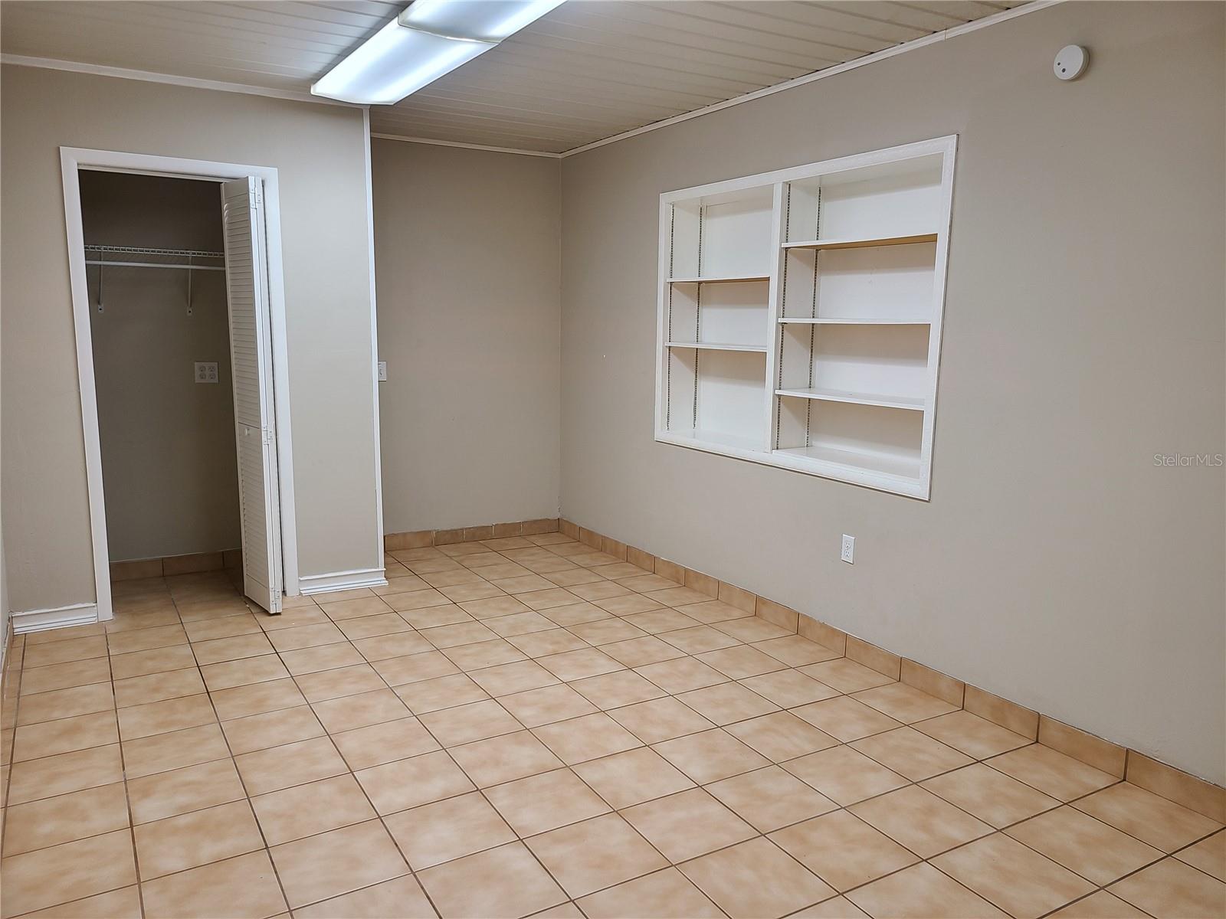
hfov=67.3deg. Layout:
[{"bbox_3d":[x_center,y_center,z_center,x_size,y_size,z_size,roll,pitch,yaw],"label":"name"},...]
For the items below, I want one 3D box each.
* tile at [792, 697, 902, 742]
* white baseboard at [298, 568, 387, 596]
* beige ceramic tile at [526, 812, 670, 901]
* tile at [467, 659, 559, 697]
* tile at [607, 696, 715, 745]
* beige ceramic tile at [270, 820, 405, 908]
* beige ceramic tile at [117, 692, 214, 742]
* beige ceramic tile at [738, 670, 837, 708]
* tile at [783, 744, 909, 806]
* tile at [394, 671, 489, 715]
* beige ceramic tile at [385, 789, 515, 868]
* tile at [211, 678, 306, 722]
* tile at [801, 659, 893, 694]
[{"bbox_3d":[0.853,0.951,3.379,0.300,0.010,0.300,-4,10,-30],"label":"tile"},{"bbox_3d":[-1.418,0.645,4.864,0.455,0.082,0.045,-5,10,-30],"label":"white baseboard"},{"bbox_3d":[-0.045,1.067,2.487,0.300,0.010,0.300,-5,10,-30],"label":"beige ceramic tile"},{"bbox_3d":[-0.399,0.886,3.698,0.302,0.010,0.302,-4,10,-30],"label":"tile"},{"bbox_3d":[0.171,0.942,3.312,0.300,0.010,0.300,-5,10,-30],"label":"tile"},{"bbox_3d":[-0.726,1.067,2.438,0.300,0.010,0.300,-5,10,-30],"label":"beige ceramic tile"},{"bbox_3d":[-1.619,0.935,3.350,0.300,0.010,0.300,-4,10,-30],"label":"beige ceramic tile"},{"bbox_3d":[0.702,0.912,3.635,0.302,0.010,0.302,-4,10,-30],"label":"beige ceramic tile"},{"bbox_3d":[0.738,1.007,2.934,0.300,0.010,0.300,-5,10,-30],"label":"tile"},{"bbox_3d":[-0.663,0.905,3.545,0.302,0.010,0.302,-4,10,-30],"label":"tile"},{"bbox_3d":[-0.463,1.049,2.604,0.298,0.010,0.298,-5,10,-30],"label":"beige ceramic tile"},{"bbox_3d":[-1.337,0.906,3.473,0.300,0.010,0.300,-5,10,-30],"label":"tile"},{"bbox_3d":[0.951,0.889,3.785,0.284,0.010,0.300,-4,10,-30],"label":"tile"}]

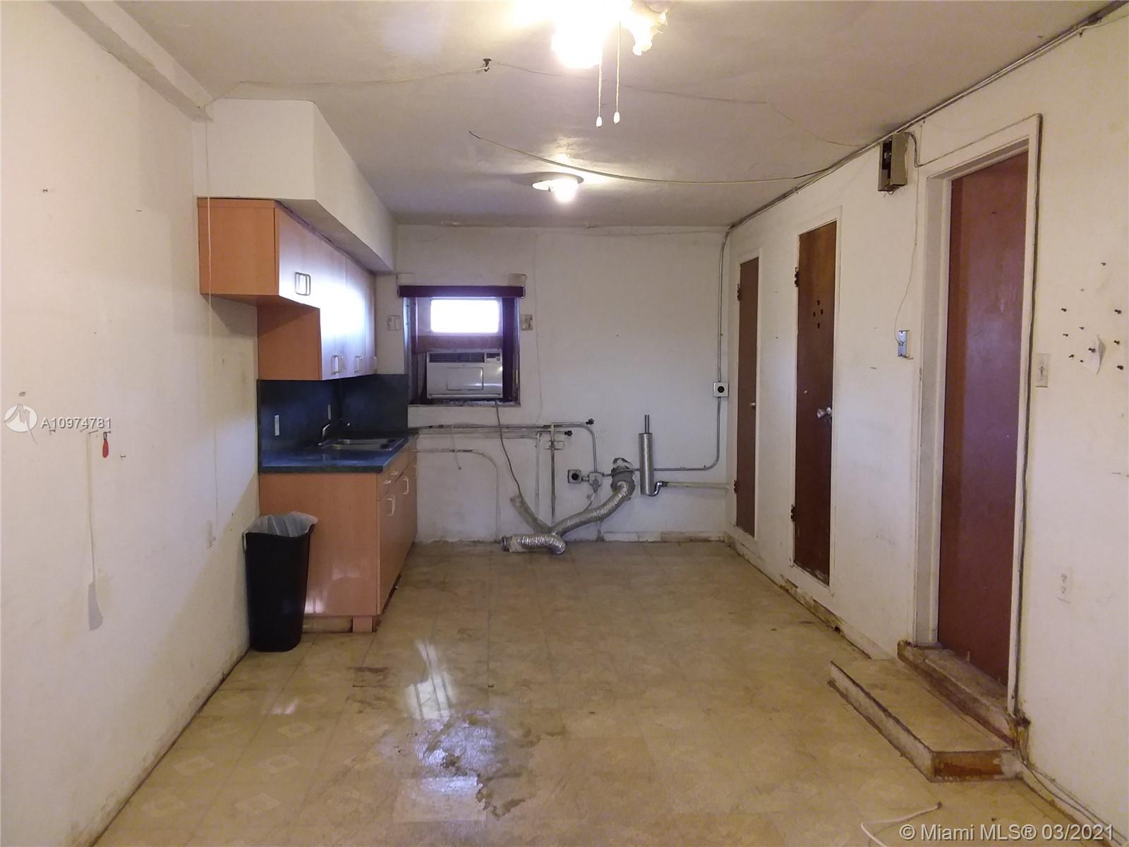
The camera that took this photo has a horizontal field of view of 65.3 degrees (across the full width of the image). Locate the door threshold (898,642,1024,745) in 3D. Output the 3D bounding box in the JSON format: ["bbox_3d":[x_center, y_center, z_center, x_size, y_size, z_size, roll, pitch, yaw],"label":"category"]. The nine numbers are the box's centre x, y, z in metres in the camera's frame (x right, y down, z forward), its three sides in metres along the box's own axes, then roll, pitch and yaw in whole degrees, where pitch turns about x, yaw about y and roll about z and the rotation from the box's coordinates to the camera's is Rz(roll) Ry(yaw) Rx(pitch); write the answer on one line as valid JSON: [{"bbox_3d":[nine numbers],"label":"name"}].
[{"bbox_3d":[1.628,1.072,3.578,0.162,0.094,0.937,0,4,-5],"label":"door threshold"}]

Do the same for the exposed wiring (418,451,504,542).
[{"bbox_3d":[-0.838,0.573,7.026,0.666,0.738,0.040,0,4,-4],"label":"exposed wiring"}]

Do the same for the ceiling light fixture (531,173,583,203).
[{"bbox_3d":[-0.049,-1.363,5.123,0.288,0.125,0.295,0,4,-5],"label":"ceiling light fixture"}]

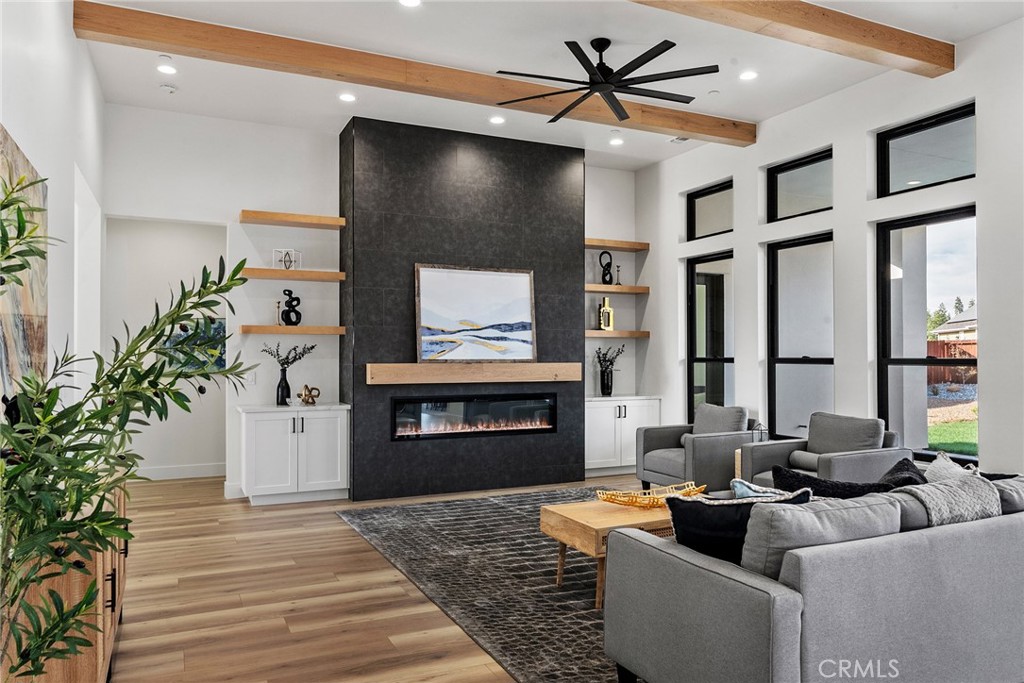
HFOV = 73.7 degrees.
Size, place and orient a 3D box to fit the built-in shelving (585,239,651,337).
[{"bbox_3d":[0.963,-0.535,7.093,0.935,1.004,0.255,0,-1,-24],"label":"built-in shelving"}]

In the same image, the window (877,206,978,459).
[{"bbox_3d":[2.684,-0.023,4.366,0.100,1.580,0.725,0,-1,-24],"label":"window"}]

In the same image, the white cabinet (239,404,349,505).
[{"bbox_3d":[-1.815,0.923,5.707,0.839,0.783,0.473,0,-1,-24],"label":"white cabinet"}]

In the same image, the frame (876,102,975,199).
[{"bbox_3d":[2.780,-1.239,4.525,0.094,0.478,0.744,0,-1,-24],"label":"frame"}]

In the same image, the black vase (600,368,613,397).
[{"bbox_3d":[0.954,0.412,6.855,0.118,0.278,0.118,0,-1,0],"label":"black vase"}]

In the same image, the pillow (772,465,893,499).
[{"bbox_3d":[1.319,0.735,2.872,0.499,0.416,0.156,0,19,16],"label":"pillow"}]

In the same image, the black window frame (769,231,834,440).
[{"bbox_3d":[2.356,-0.013,5.449,0.094,1.630,0.756,0,-1,-24],"label":"black window frame"}]

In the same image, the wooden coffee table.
[{"bbox_3d":[0.689,1.050,3.497,0.960,0.397,0.480,0,-1,-24],"label":"wooden coffee table"}]

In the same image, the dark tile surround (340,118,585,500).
[{"bbox_3d":[-0.412,-0.261,6.324,2.200,3.175,0.526,0,-1,-24],"label":"dark tile surround"}]

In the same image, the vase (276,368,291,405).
[{"bbox_3d":[-1.862,0.376,5.575,0.115,0.310,0.115,0,-1,-24],"label":"vase"}]

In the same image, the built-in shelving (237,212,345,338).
[{"bbox_3d":[-1.860,-0.559,5.836,0.846,1.012,0.239,0,-1,-24],"label":"built-in shelving"}]

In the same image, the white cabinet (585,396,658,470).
[{"bbox_3d":[0.986,0.916,6.725,0.852,0.754,0.408,0,-1,-24],"label":"white cabinet"}]

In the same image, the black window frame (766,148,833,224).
[{"bbox_3d":[2.358,-1.226,5.467,0.094,0.478,0.756,0,-1,-24],"label":"black window frame"}]

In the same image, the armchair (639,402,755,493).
[{"bbox_3d":[1.466,0.869,5.256,0.770,0.810,0.705,1,-1,-26],"label":"armchair"}]

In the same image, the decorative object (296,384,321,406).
[{"bbox_3d":[-1.698,0.450,5.712,0.187,0.174,0.114,0,-1,-24],"label":"decorative object"}]

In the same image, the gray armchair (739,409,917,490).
[{"bbox_3d":[2.008,0.859,4.369,0.790,0.810,0.710,1,-1,-26],"label":"gray armchair"}]

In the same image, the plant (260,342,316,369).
[{"bbox_3d":[-1.815,0.114,5.556,0.450,0.215,0.240,0,-1,-24],"label":"plant"}]

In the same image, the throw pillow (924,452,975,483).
[{"bbox_3d":[1.556,0.596,2.414,0.450,0.420,0.160,0,14,-24],"label":"throw pillow"}]

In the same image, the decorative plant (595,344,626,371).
[{"bbox_3d":[0.985,0.160,6.828,0.310,0.265,0.220,0,-1,-24],"label":"decorative plant"}]

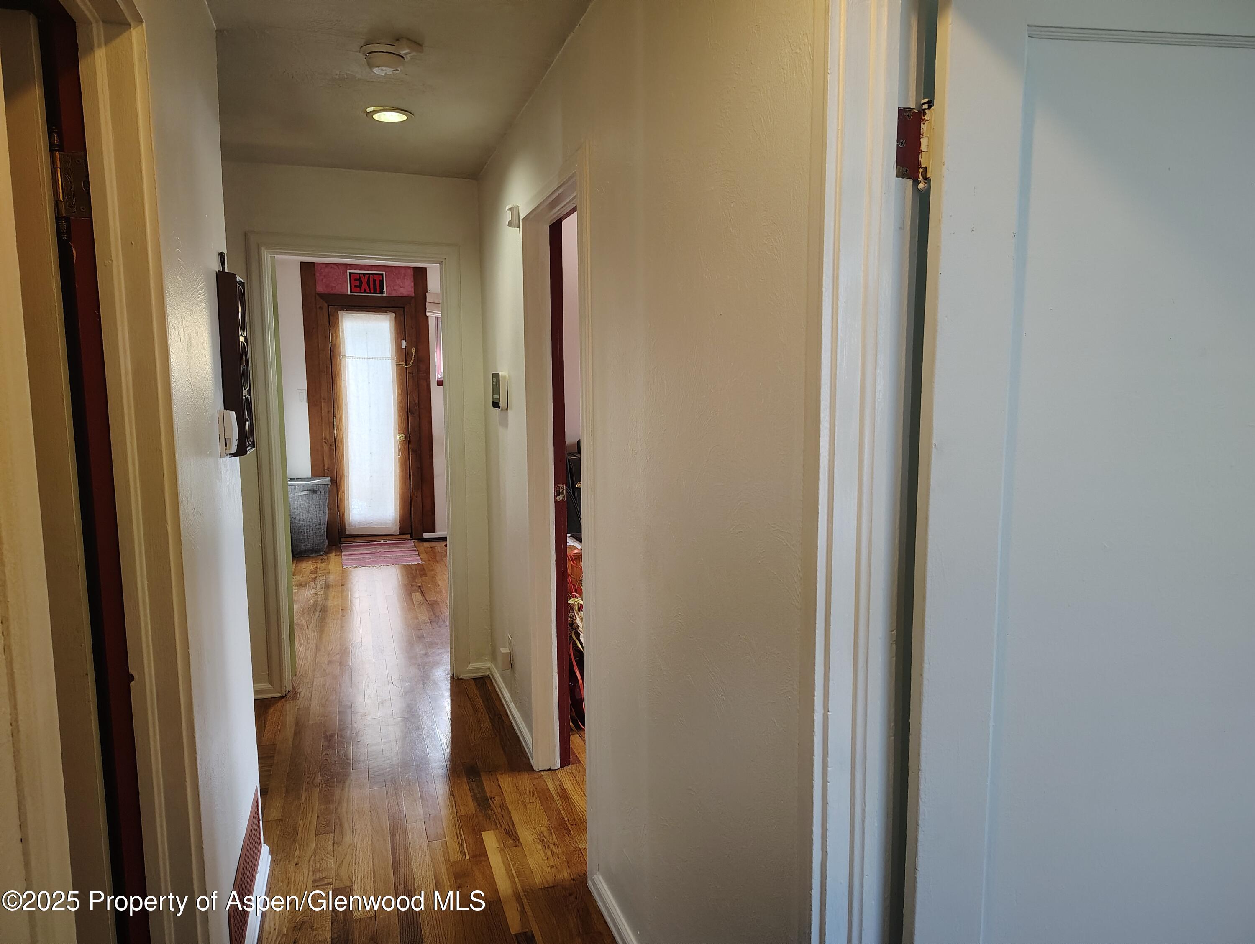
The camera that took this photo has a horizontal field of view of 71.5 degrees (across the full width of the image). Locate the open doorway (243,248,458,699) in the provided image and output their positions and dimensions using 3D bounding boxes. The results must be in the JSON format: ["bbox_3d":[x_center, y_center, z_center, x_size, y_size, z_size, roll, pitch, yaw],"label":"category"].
[{"bbox_3d":[-1.263,0.011,4.149,0.850,2.060,0.150,-3,7,-17],"label":"open doorway"}]

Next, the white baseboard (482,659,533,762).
[{"bbox_3d":[-0.514,1.042,3.851,0.022,0.070,1.100,-3,7,-17],"label":"white baseboard"}]

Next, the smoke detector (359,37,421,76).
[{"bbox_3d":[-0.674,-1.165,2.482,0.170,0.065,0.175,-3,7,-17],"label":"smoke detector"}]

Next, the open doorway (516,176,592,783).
[{"bbox_3d":[-0.165,0.161,2.832,0.140,2.050,0.830,-3,7,-17],"label":"open doorway"}]

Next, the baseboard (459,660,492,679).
[{"bbox_3d":[-0.771,0.987,4.357,0.165,0.070,0.022,-3,7,-17],"label":"baseboard"}]

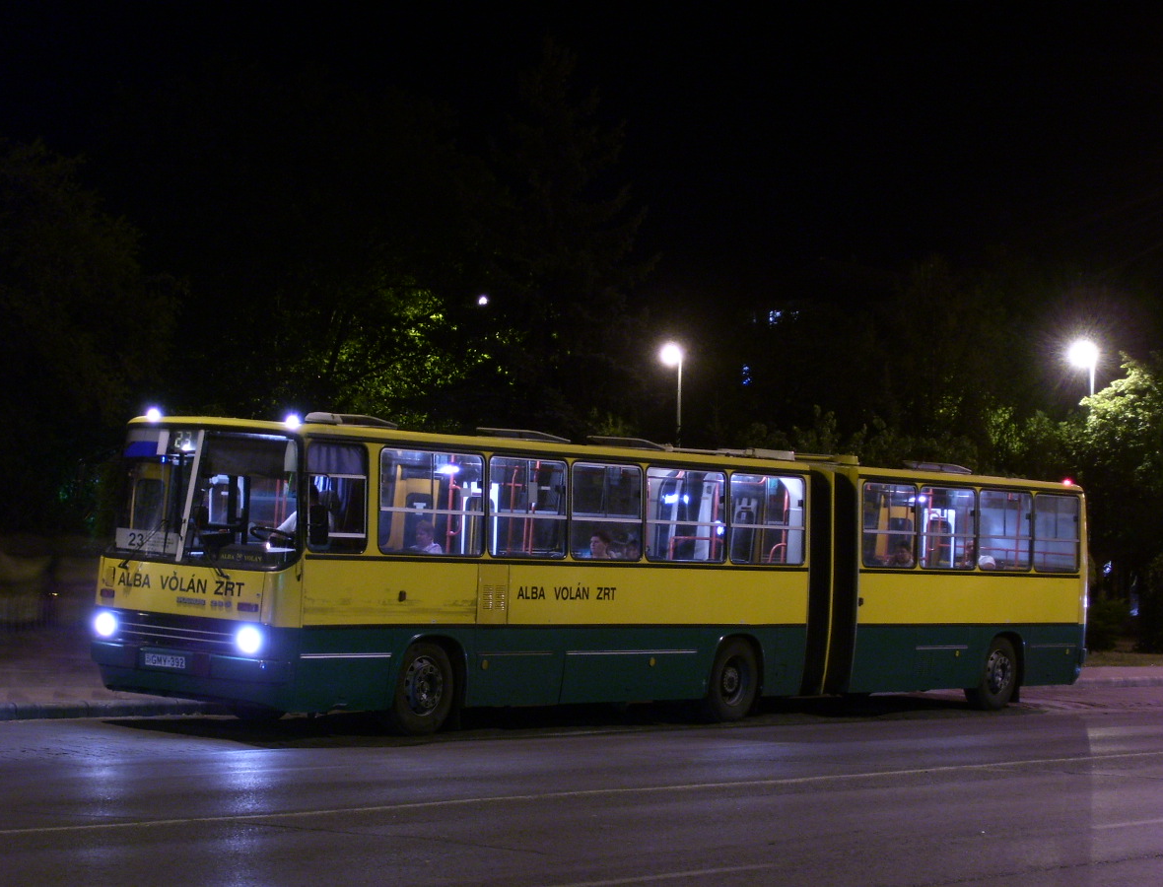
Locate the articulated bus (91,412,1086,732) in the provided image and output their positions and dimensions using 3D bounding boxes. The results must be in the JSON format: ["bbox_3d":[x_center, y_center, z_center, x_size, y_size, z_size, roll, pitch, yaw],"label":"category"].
[{"bbox_3d":[1.030,1.576,34.628,2.500,3.160,16.400,2,-1,37],"label":"articulated bus"}]

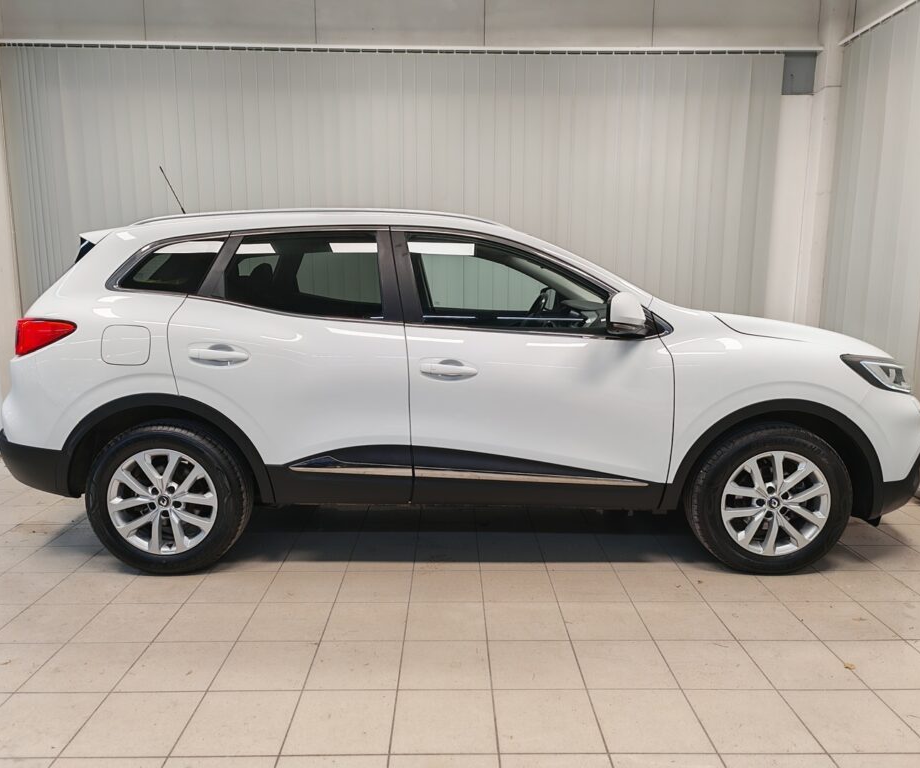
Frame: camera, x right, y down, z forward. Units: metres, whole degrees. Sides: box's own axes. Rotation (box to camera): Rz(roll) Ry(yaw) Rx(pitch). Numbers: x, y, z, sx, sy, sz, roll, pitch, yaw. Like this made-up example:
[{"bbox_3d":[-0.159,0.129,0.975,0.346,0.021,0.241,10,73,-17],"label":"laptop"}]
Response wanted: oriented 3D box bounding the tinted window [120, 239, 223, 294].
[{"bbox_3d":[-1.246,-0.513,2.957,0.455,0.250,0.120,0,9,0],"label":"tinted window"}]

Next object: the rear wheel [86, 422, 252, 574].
[{"bbox_3d":[-1.283,0.489,3.037,0.685,0.685,0.225,0,9,0],"label":"rear wheel"}]

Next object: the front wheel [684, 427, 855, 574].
[{"bbox_3d":[1.363,0.494,3.038,0.685,0.685,0.225,0,9,0],"label":"front wheel"}]

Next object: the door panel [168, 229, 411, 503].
[{"bbox_3d":[-0.712,-0.085,2.944,1.015,1.185,0.265,0,9,0],"label":"door panel"}]

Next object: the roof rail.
[{"bbox_3d":[-0.635,-0.753,3.051,1.680,0.075,0.060,0,9,0],"label":"roof rail"}]

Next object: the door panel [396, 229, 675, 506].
[{"bbox_3d":[0.293,-0.076,2.946,1.215,1.200,0.265,0,9,0],"label":"door panel"}]

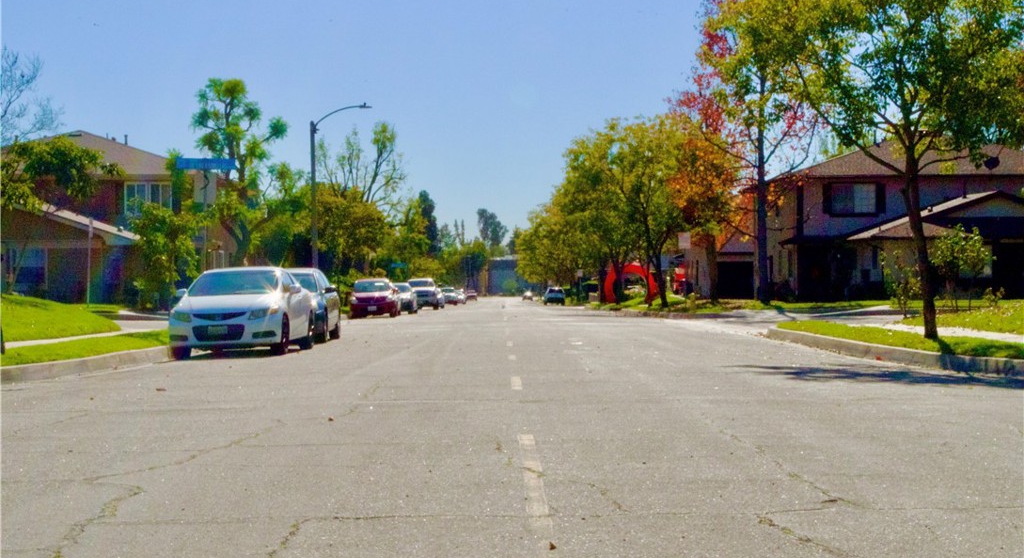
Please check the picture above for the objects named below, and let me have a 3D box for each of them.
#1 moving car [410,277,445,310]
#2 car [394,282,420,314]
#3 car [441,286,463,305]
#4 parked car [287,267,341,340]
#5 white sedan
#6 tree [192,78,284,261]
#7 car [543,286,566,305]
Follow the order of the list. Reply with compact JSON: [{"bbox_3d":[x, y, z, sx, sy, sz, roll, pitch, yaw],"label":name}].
[{"bbox_3d":[-5.350,0.910,107.500,1.970,1.840,5.300,0,0,0],"label":"moving car"},{"bbox_3d":[-5.400,0.900,84.000,1.800,1.440,4.600,0,0,0],"label":"car"},{"bbox_3d":[-5.500,1.490,153.000,1.800,1.480,4.600,0,0,0],"label":"car"},{"bbox_3d":[-4.510,0.530,36.800,1.820,1.460,4.700,0,0,0],"label":"parked car"},{"bbox_3d":[-4.350,0.510,29.700,1.770,1.410,4.470,0,0,1],"label":"white sedan"},{"bbox_3d":[-11.000,-3.330,73.000,3.900,9.400,3.900,0,0,0],"label":"tree"},{"bbox_3d":[3.680,1.510,157.000,1.800,1.500,4.500,0,0,0],"label":"car"}]

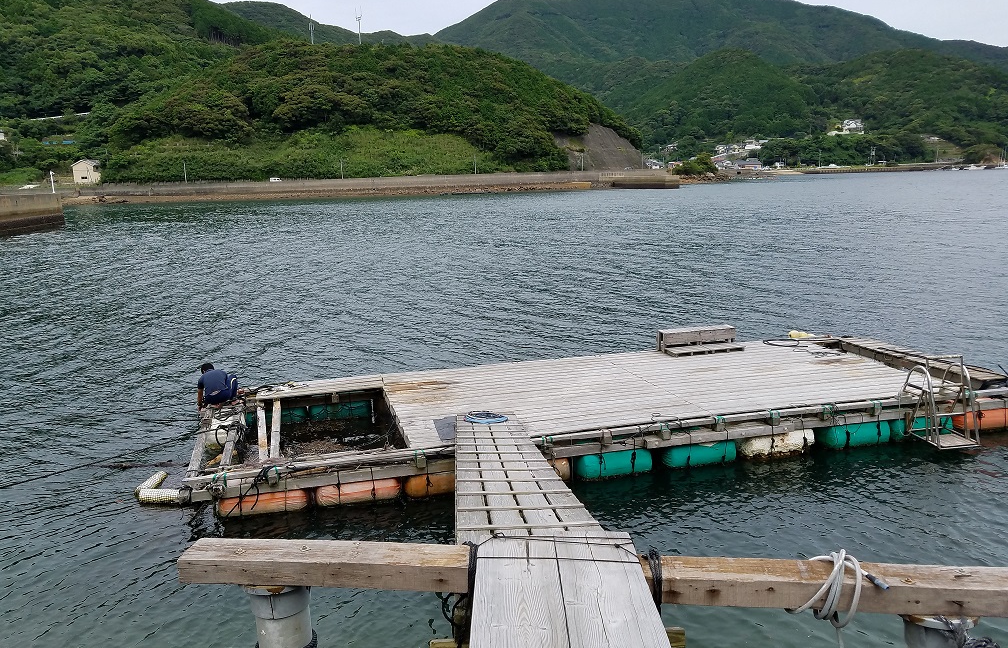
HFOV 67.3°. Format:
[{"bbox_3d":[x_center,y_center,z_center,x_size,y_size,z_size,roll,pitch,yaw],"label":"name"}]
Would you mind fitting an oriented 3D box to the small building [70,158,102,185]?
[{"bbox_3d":[-131.430,-47.880,238.720,6.100,7.250,6.800,-4,11,-11],"label":"small building"}]

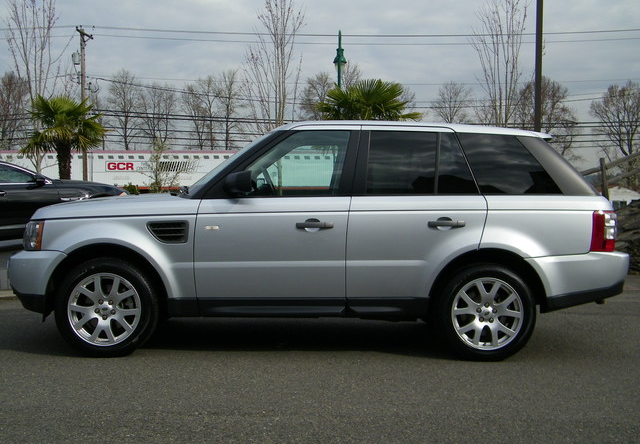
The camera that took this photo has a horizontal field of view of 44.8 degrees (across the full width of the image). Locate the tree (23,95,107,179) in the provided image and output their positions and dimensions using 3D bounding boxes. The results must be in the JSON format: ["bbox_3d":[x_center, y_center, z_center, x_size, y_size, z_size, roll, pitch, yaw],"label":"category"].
[{"bbox_3d":[-5.930,-1.472,18.100,1.947,2.974,1.947,0,4,0],"label":"tree"}]

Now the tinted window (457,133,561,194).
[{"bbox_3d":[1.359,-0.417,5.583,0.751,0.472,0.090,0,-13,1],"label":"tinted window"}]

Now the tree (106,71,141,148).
[{"bbox_3d":[-19.769,-9.338,78.411,3.586,12.190,3.586,0,4,0],"label":"tree"}]

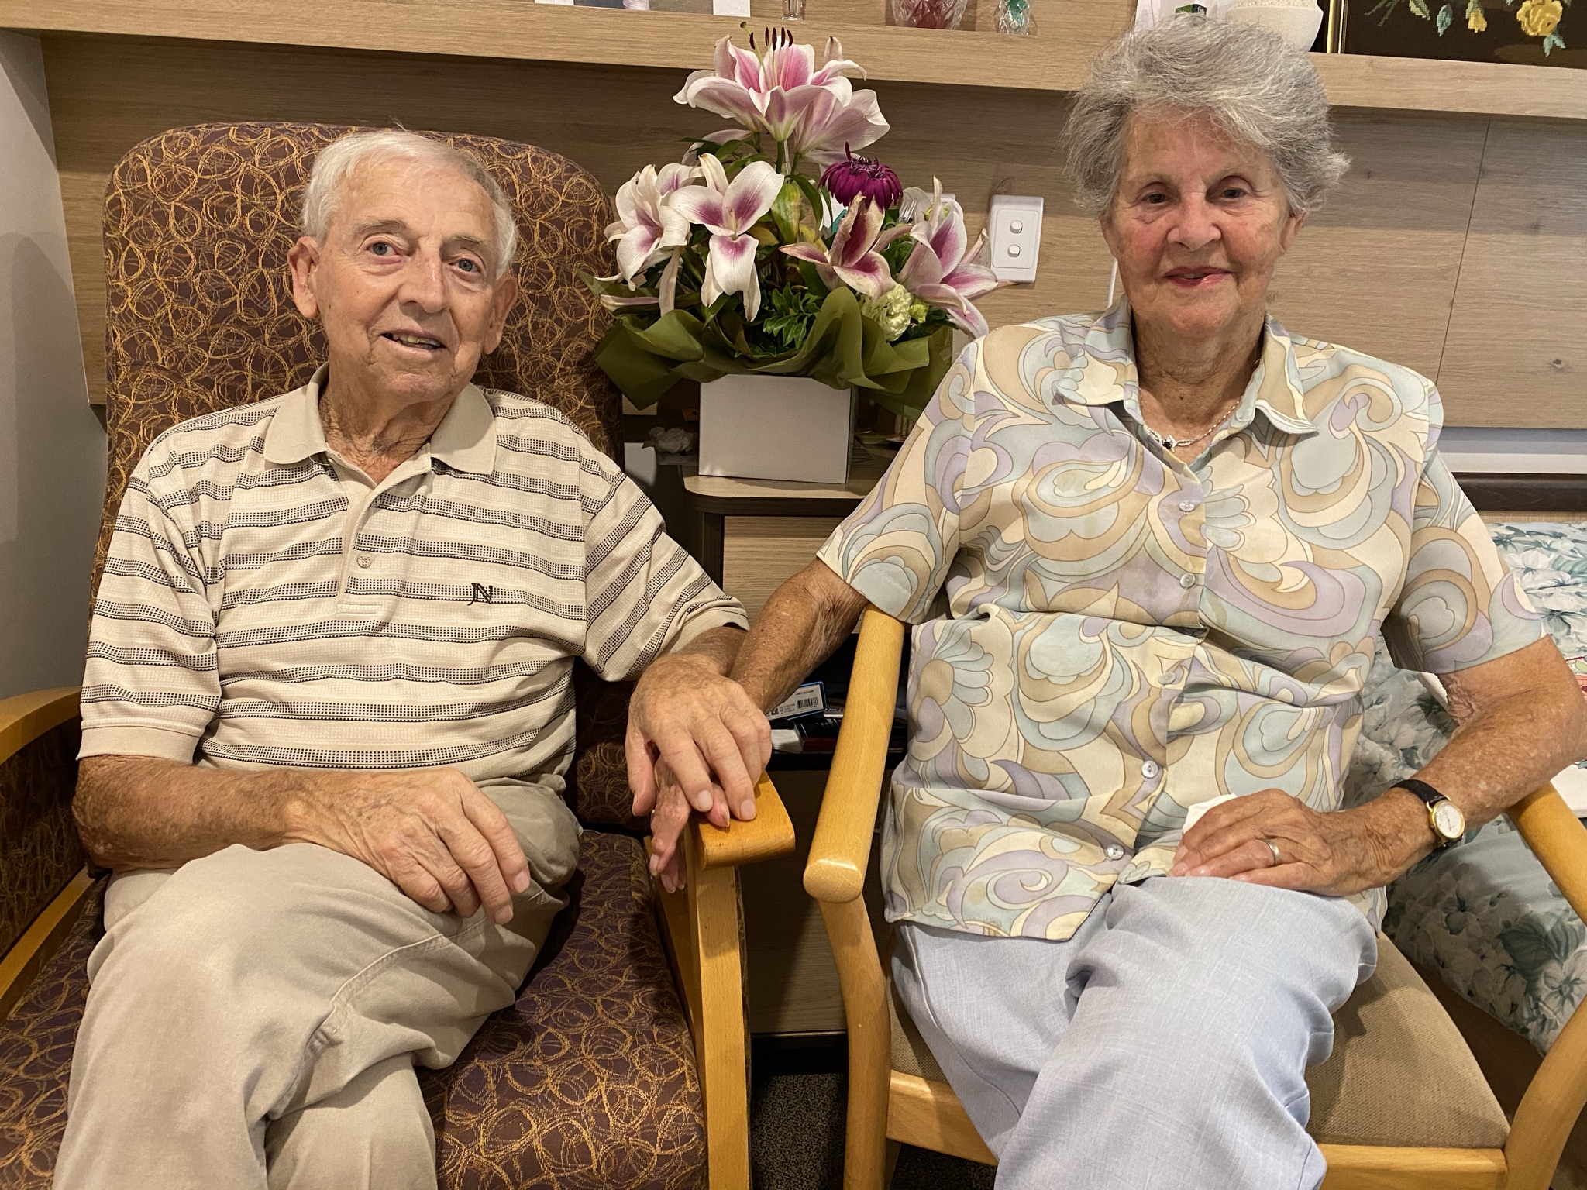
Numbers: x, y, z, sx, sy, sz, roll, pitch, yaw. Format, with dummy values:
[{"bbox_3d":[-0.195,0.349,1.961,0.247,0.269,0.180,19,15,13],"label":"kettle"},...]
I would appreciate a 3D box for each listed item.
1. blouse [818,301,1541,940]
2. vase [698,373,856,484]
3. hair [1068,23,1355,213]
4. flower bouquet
[{"bbox_3d":[0.329,-0.003,1.070,0.580,0.510,0.350,5,13,13],"label":"blouse"},{"bbox_3d":[-0.016,-0.215,1.450,0.172,0.122,0.160,4,17,4],"label":"vase"},{"bbox_3d":[0.360,-0.396,1.025,0.232,0.190,0.225,3,17,18],"label":"hair"},{"bbox_3d":[0.008,-0.416,1.368,0.460,0.430,0.370,3,17,3],"label":"flower bouquet"}]

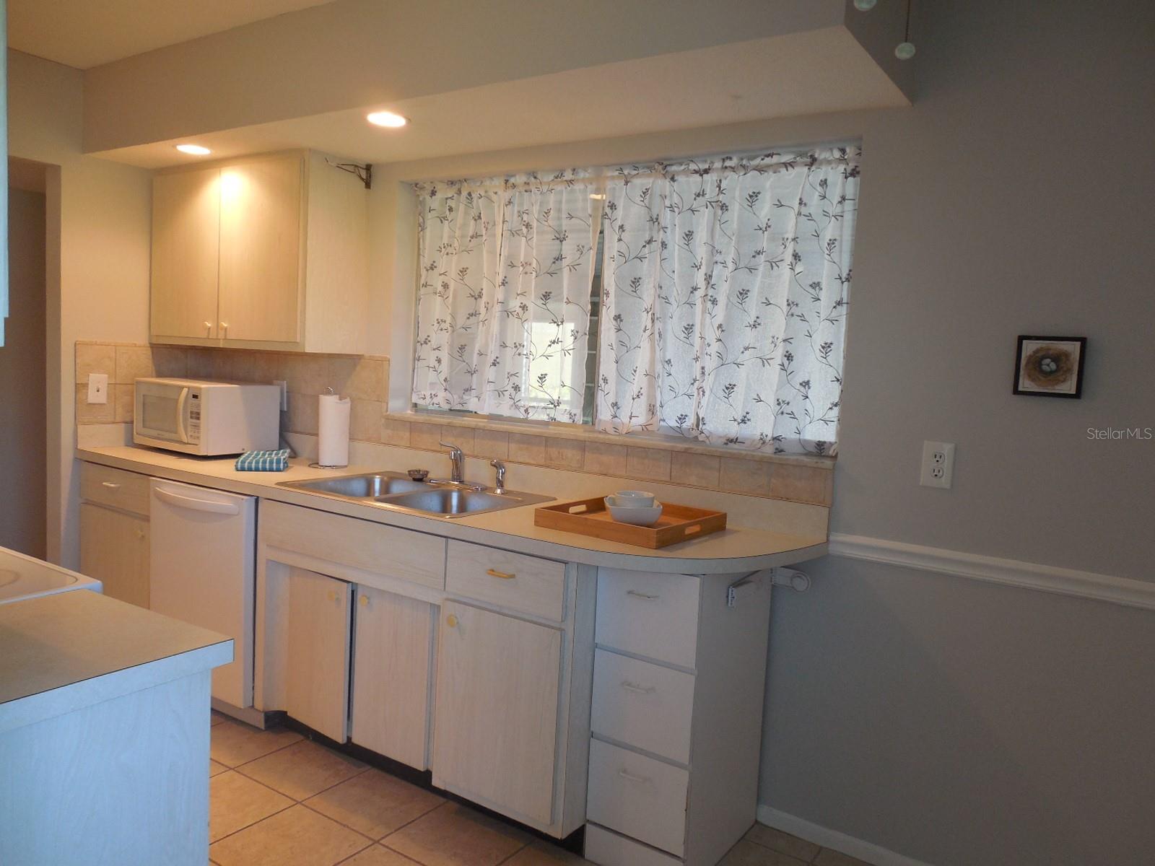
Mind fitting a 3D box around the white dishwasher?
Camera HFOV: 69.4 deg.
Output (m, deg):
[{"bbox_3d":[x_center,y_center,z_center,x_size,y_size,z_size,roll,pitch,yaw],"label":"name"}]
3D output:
[{"bbox_3d":[-1.269,0.579,3.359,0.587,0.788,0.592,6,6,32],"label":"white dishwasher"}]

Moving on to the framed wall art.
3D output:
[{"bbox_3d":[1.198,-0.168,2.119,0.153,0.153,0.018,6,6,32],"label":"framed wall art"}]

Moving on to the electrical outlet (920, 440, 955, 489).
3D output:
[{"bbox_3d":[0.983,0.087,2.277,0.080,0.124,0.008,6,6,32],"label":"electrical outlet"}]

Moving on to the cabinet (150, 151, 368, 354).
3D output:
[{"bbox_3d":[-1.379,-0.740,3.560,1.039,0.761,0.322,6,6,32],"label":"cabinet"}]

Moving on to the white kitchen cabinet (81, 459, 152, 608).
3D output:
[{"bbox_3d":[-1.762,0.525,3.696,0.552,0.773,0.572,6,6,32],"label":"white kitchen cabinet"}]

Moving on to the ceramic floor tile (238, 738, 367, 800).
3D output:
[{"bbox_3d":[-0.919,1.125,2.785,0.319,0.010,0.284,6,6,32],"label":"ceramic floor tile"}]

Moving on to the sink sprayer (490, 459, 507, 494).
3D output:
[{"bbox_3d":[-0.280,0.156,2.946,0.063,0.114,0.037,-2,7,-45],"label":"sink sprayer"}]

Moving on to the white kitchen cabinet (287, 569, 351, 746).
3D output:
[{"bbox_3d":[-0.765,0.738,3.038,0.331,0.552,0.472,6,6,32],"label":"white kitchen cabinet"}]

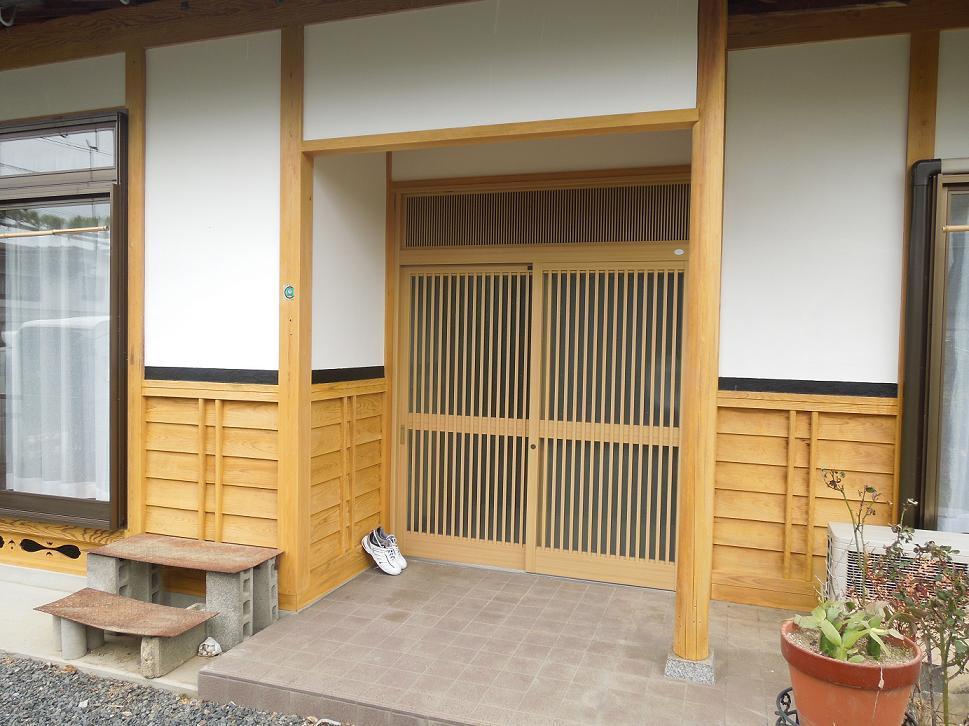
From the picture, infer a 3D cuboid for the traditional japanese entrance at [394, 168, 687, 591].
[{"bbox_3d":[0.311,0.078,4.180,1.849,2.356,0.125,2,2,18],"label":"traditional japanese entrance"}]

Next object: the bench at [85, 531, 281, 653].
[{"bbox_3d":[-1.508,1.148,3.534,0.901,0.396,0.403,2,2,18],"label":"bench"}]

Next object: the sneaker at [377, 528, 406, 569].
[{"bbox_3d":[-0.574,1.135,4.276,0.280,0.112,0.100,41,7,6],"label":"sneaker"}]

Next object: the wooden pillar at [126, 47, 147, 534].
[{"bbox_3d":[-1.884,-0.237,3.877,0.128,2.877,0.128,2,2,18],"label":"wooden pillar"}]

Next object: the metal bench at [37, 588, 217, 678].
[{"bbox_3d":[-1.666,1.254,3.255,0.813,0.195,0.299,2,2,18],"label":"metal bench"}]

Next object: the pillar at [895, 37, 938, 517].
[{"bbox_3d":[2.158,-0.168,3.548,0.128,2.919,0.128,2,2,18],"label":"pillar"}]

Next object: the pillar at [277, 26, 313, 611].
[{"bbox_3d":[-0.952,-0.202,3.564,0.125,2.919,0.125,2,2,18],"label":"pillar"}]

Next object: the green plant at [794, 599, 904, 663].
[{"bbox_3d":[1.106,0.811,2.120,0.280,0.125,0.210,2,2,21],"label":"green plant"}]

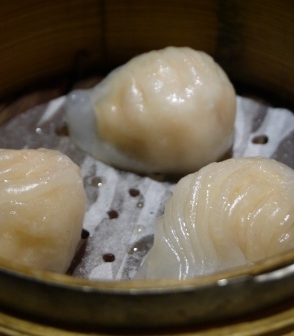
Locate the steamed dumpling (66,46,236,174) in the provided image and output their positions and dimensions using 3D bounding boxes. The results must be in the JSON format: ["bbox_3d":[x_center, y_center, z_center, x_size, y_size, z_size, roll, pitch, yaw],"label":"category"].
[{"bbox_3d":[0.002,-0.020,0.288,0.054,0.033,0.038,3,42,3],"label":"steamed dumpling"}]

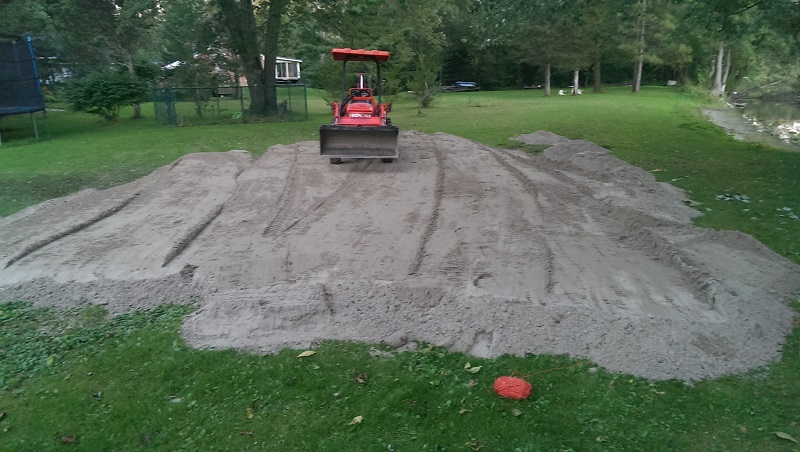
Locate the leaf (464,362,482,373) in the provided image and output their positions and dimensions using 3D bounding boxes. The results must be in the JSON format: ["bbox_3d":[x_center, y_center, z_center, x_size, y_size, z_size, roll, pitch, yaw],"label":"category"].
[{"bbox_3d":[0.425,0.819,3.437,0.100,0.030,0.075,-4,14,-12],"label":"leaf"}]

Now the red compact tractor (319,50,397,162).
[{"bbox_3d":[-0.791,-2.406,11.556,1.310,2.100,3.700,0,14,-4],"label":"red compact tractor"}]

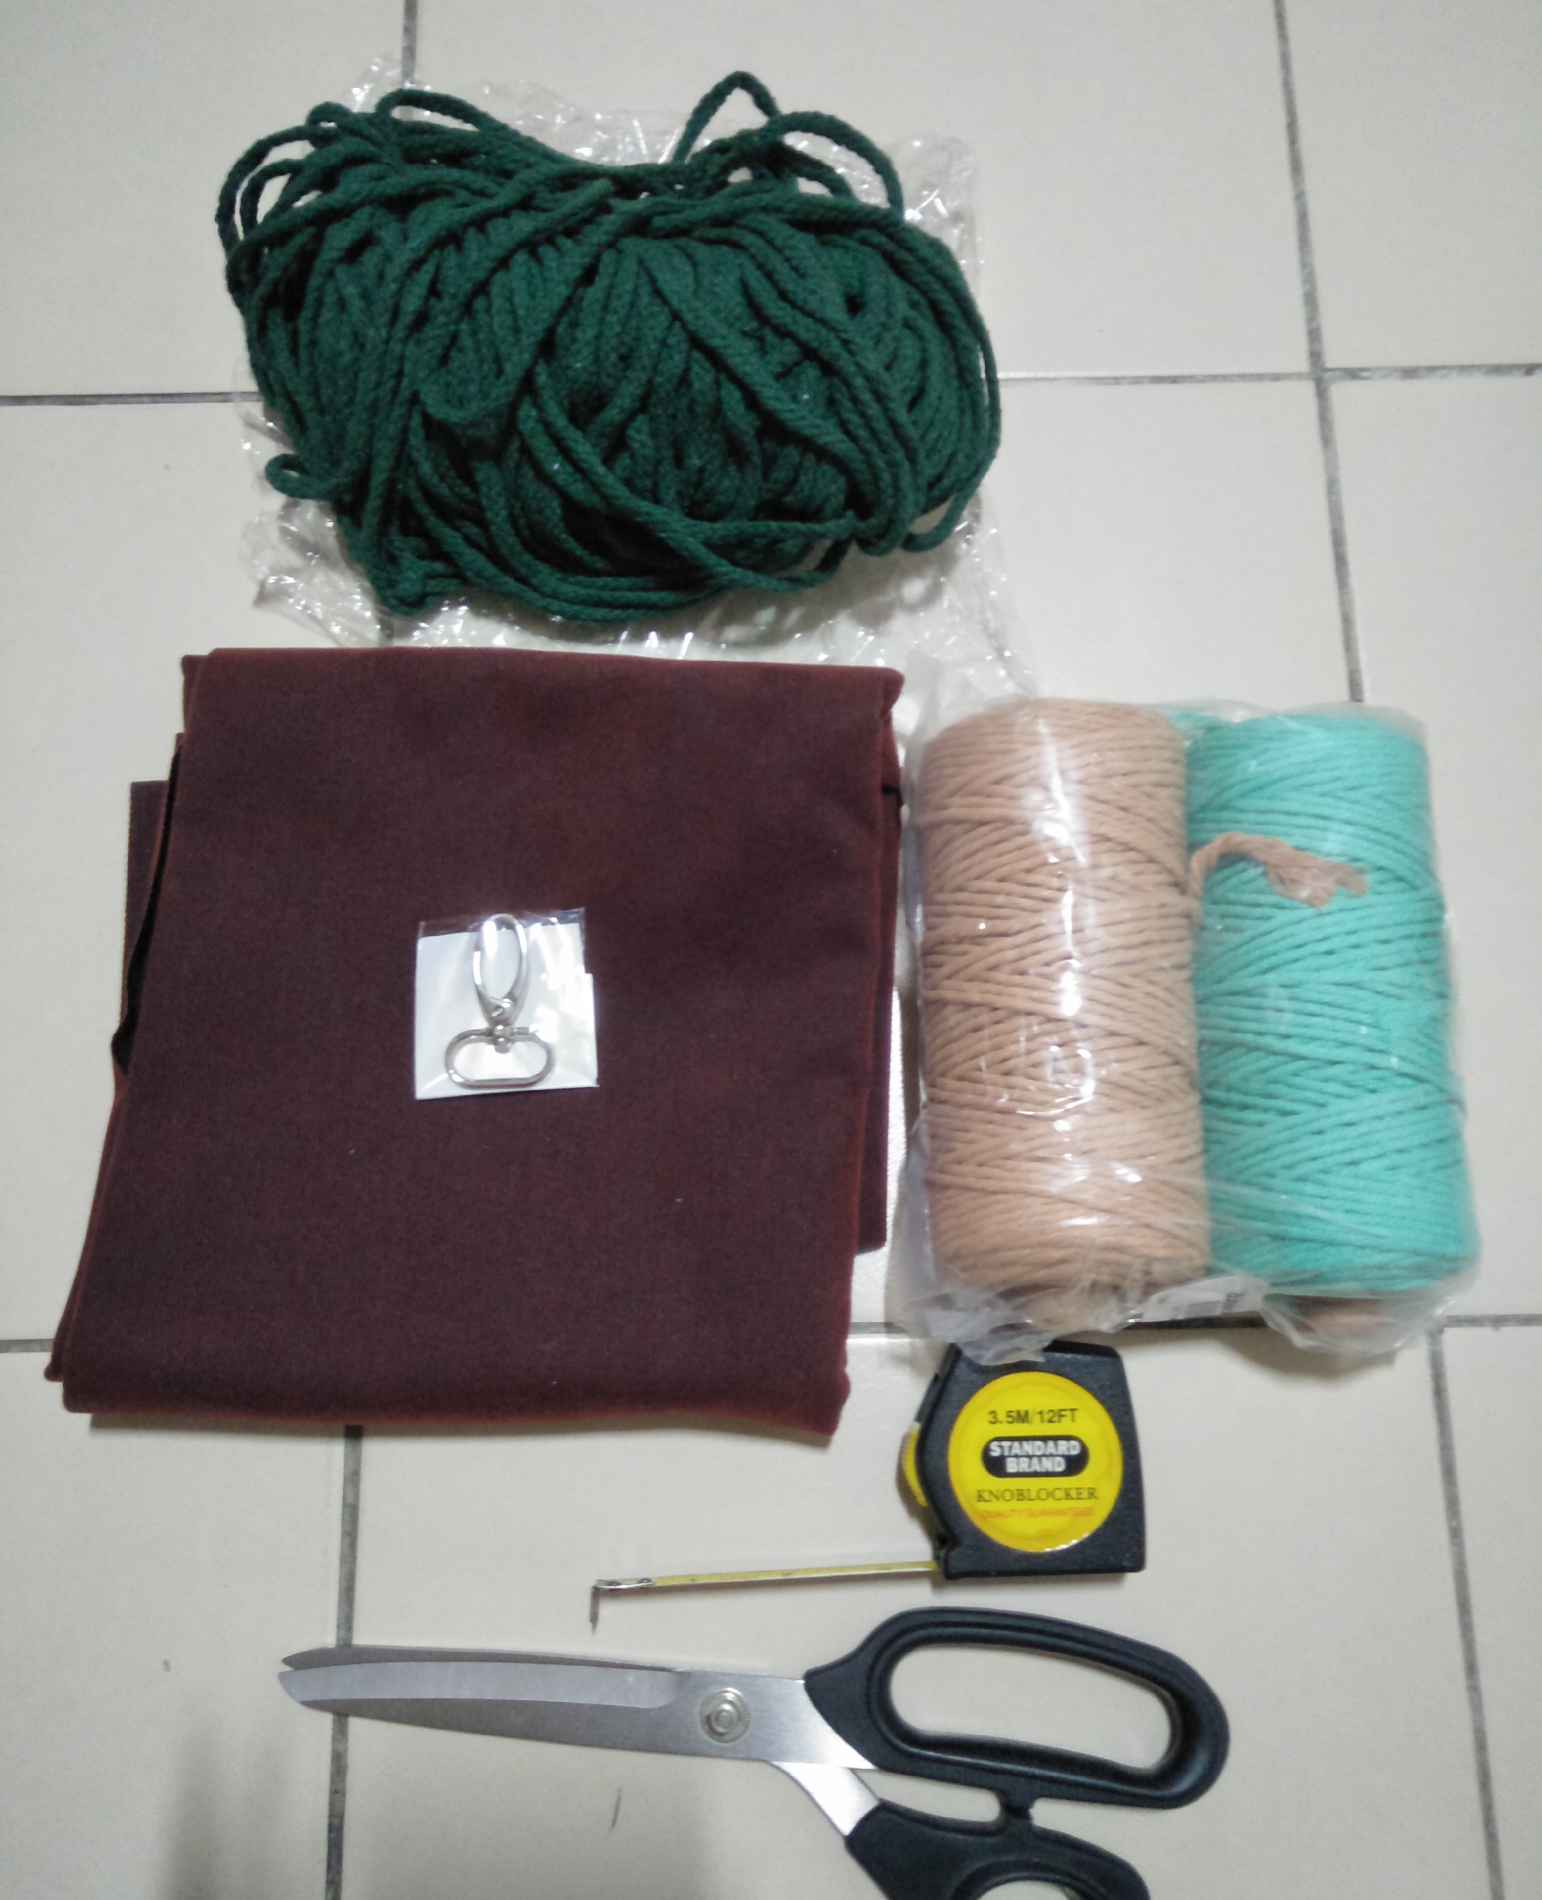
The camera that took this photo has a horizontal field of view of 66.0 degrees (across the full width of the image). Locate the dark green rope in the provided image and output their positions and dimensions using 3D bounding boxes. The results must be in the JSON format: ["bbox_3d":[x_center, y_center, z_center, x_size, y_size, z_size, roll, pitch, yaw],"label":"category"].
[{"bbox_3d":[-0.053,-0.192,0.364,0.246,0.070,0.180,0,79,1],"label":"dark green rope"}]

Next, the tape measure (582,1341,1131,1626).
[{"bbox_3d":[0.022,0.140,0.315,0.140,0.033,0.062,-3,79,0],"label":"tape measure"}]

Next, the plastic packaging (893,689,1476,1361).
[{"bbox_3d":[0.110,0.021,0.319,0.144,0.072,0.169,0,79,1],"label":"plastic packaging"}]

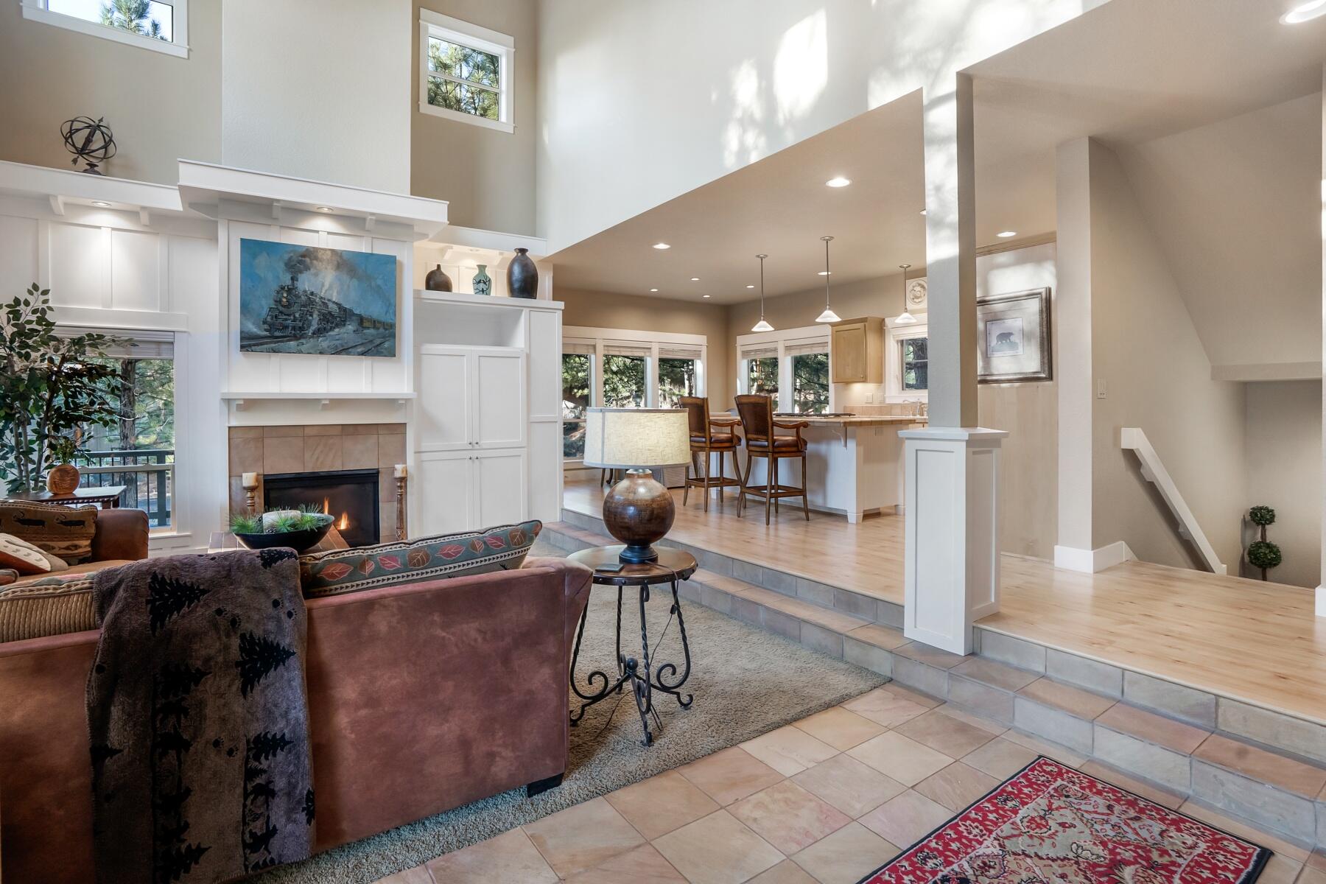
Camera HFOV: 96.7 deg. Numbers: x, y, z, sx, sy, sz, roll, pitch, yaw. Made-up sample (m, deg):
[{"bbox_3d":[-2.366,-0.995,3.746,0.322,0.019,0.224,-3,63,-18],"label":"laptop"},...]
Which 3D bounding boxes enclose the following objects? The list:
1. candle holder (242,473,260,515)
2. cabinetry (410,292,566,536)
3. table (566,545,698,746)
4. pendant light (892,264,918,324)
[{"bbox_3d":[-3.320,0.665,4.750,0.125,0.830,0.125,-2,3,-32],"label":"candle holder"},{"bbox_3d":[-1.842,-0.236,5.939,1.470,2.380,0.680,-2,4,-32],"label":"cabinetry"},{"bbox_3d":[-0.134,0.833,2.558,0.560,0.655,0.560,0,3,0],"label":"table"},{"bbox_3d":[2.970,-1.810,7.220,0.255,0.720,0.255,-2,3,-32],"label":"pendant light"}]

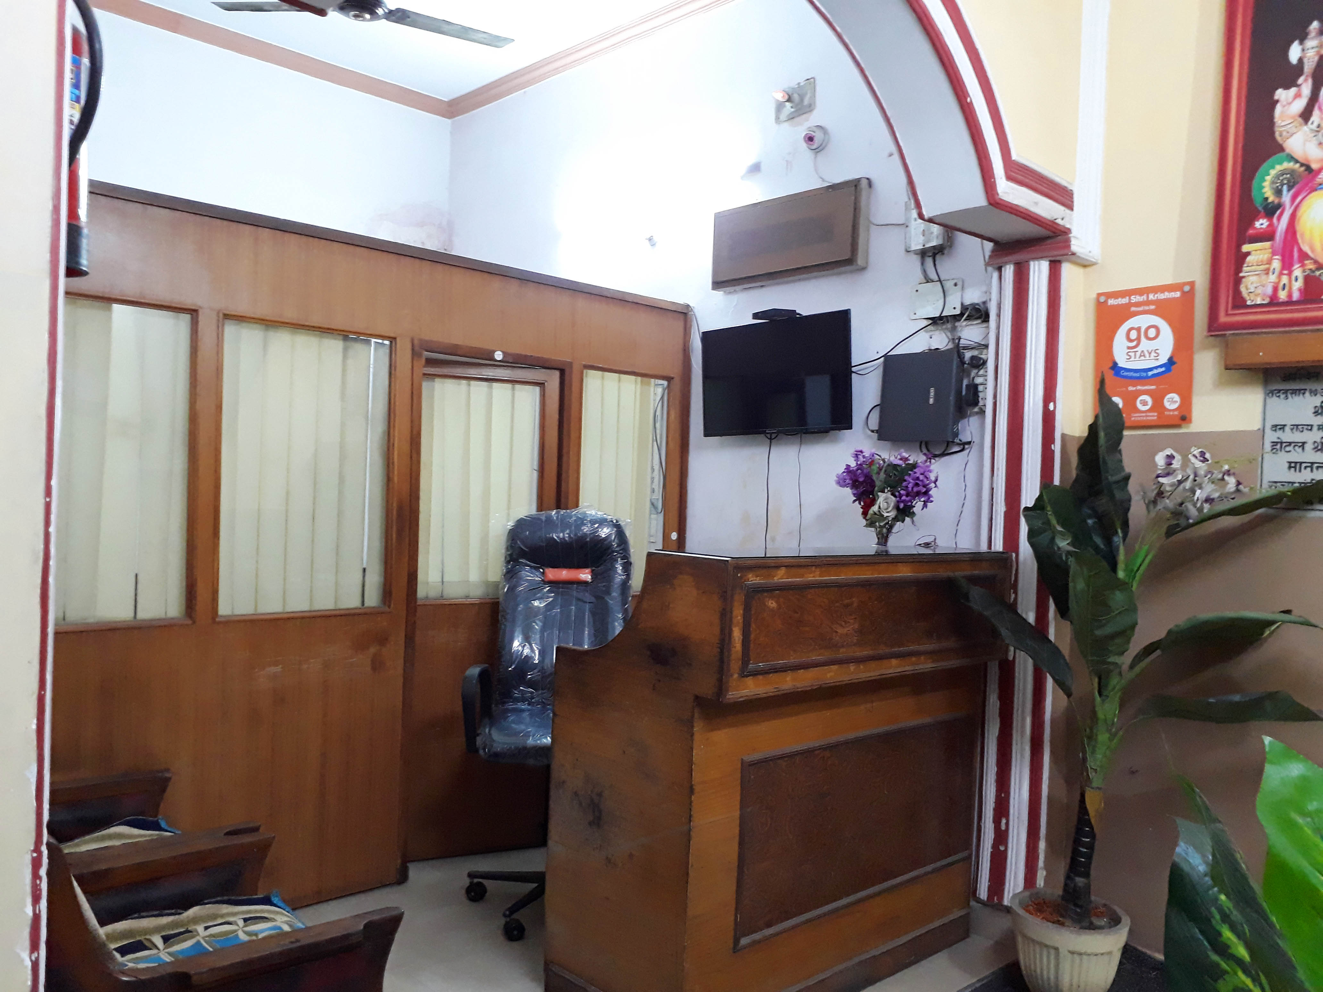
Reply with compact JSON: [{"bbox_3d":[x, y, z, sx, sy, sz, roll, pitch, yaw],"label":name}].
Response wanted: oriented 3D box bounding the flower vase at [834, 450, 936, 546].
[{"bbox_3d":[0.646,0.004,2.964,0.285,0.275,0.250,2,1,11],"label":"flower vase"}]

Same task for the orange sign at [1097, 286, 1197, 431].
[{"bbox_3d":[1.452,-0.418,3.109,0.012,0.414,0.285,1,1,-45],"label":"orange sign"}]

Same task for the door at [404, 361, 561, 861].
[{"bbox_3d":[-0.699,0.413,3.745,0.623,1.781,0.040,2,1,-25],"label":"door"}]

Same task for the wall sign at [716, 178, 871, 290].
[{"bbox_3d":[0.478,-0.981,3.944,0.060,0.311,0.699,1,1,-45],"label":"wall sign"}]

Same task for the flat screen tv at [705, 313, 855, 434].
[{"bbox_3d":[0.447,-0.454,3.973,0.070,0.428,0.725,-2,1,-45],"label":"flat screen tv"}]

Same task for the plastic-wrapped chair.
[{"bbox_3d":[-0.318,0.691,3.337,0.610,1.260,0.660,2,1,1],"label":"plastic-wrapped chair"}]

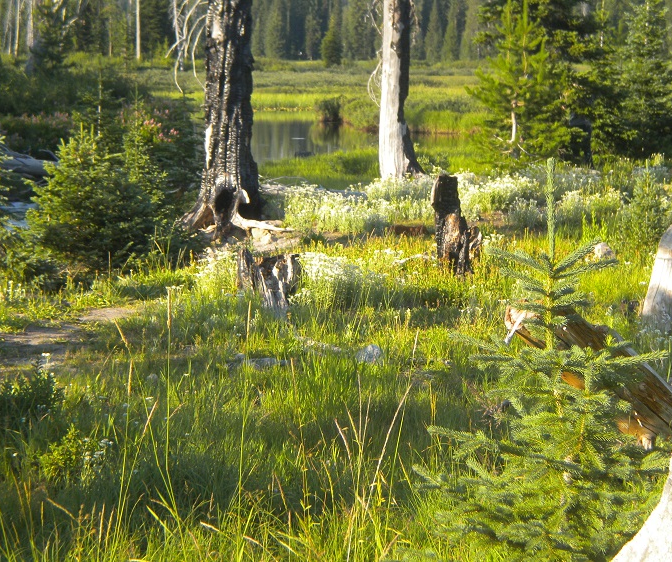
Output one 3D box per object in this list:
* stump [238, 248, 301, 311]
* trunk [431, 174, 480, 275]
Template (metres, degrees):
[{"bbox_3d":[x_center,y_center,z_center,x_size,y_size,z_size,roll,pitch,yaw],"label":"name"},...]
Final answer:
[{"bbox_3d":[-0.409,0.006,14.000,0.390,0.410,0.370,0,6,0],"label":"stump"},{"bbox_3d":[0.869,-0.393,16.400,0.360,0.750,0.310,0,6,0],"label":"trunk"}]

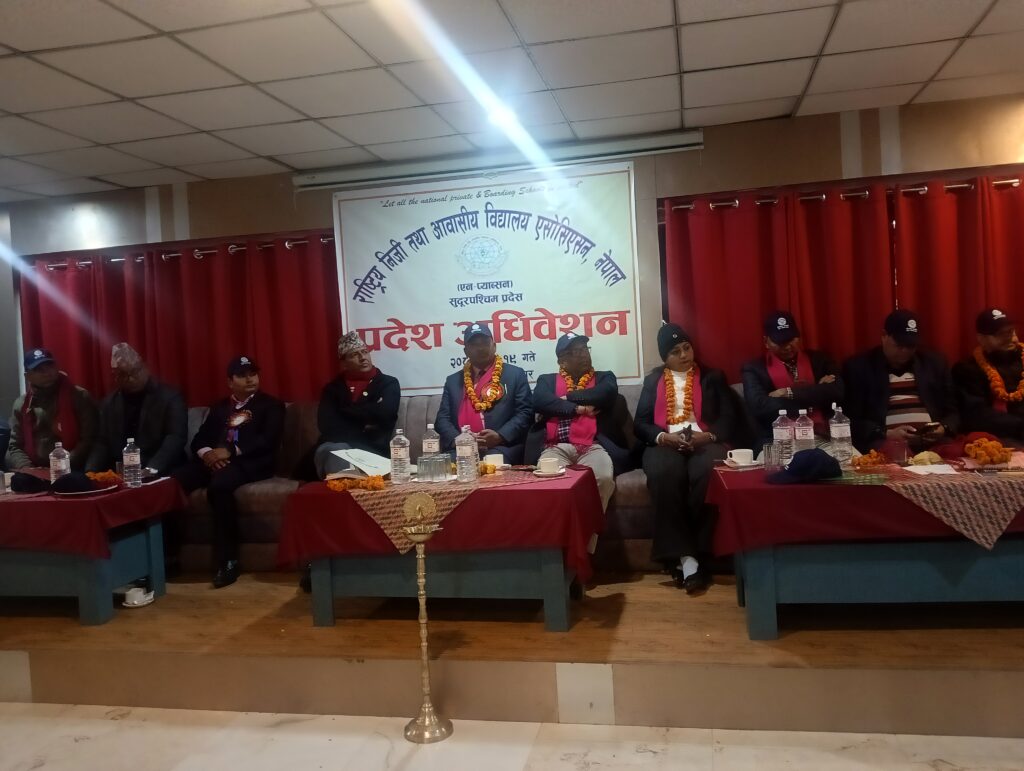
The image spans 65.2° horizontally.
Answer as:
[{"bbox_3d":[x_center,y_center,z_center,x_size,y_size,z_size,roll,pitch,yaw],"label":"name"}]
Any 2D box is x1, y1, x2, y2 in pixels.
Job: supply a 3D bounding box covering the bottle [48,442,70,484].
[{"bbox_3d":[-2.232,0.402,3.949,0.086,0.253,0.086,-3,3,12],"label":"bottle"}]

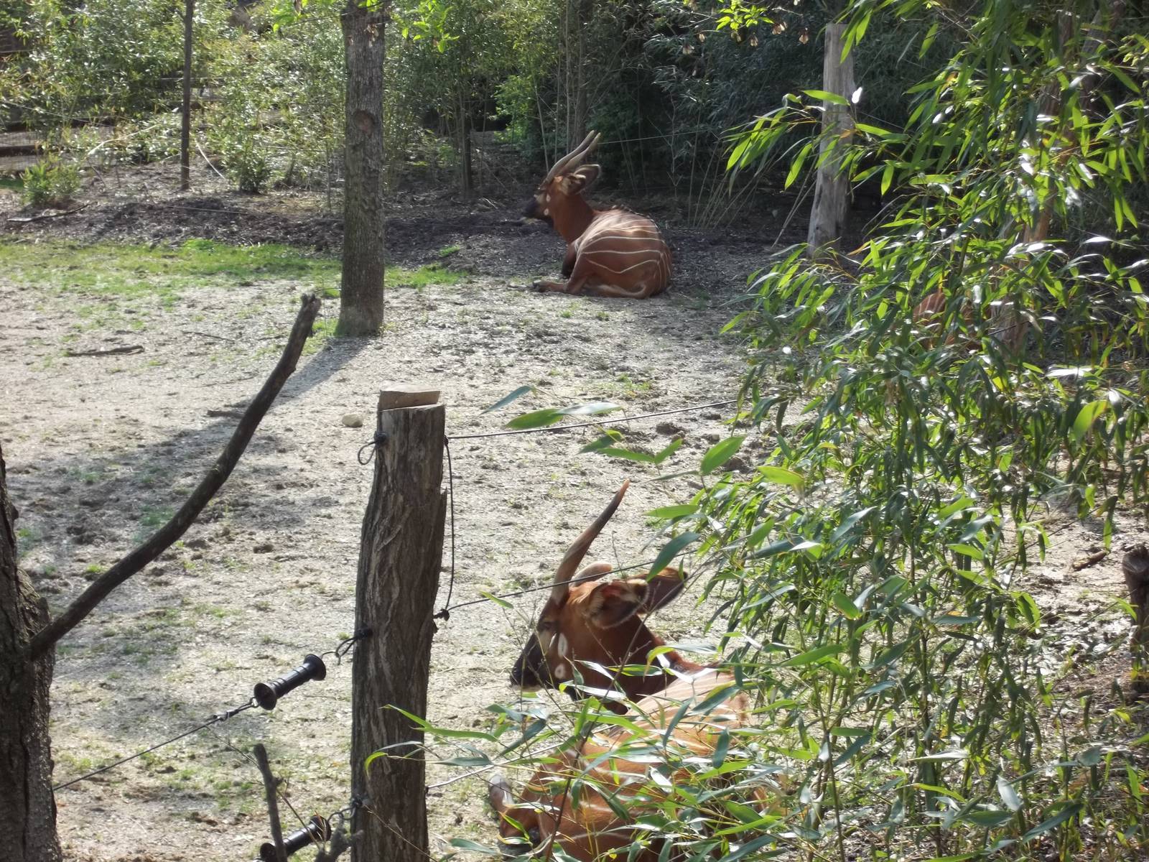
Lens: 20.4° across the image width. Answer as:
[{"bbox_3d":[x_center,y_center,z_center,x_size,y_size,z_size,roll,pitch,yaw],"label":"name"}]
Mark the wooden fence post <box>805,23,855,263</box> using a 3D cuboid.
[{"bbox_3d":[2.111,-2.400,26.250,0.270,1.940,0.270,2,11,0],"label":"wooden fence post"}]

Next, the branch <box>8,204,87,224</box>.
[{"bbox_3d":[-4.651,-1.922,28.200,0.780,0.100,0.120,-4,12,-27],"label":"branch"}]

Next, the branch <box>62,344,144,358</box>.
[{"bbox_3d":[-3.174,-0.542,21.500,0.570,0.055,0.090,-3,12,-20],"label":"branch"}]

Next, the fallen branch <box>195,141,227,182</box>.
[{"bbox_3d":[-3.396,-2.527,29.800,0.320,0.380,0.120,1,11,0],"label":"fallen branch"}]

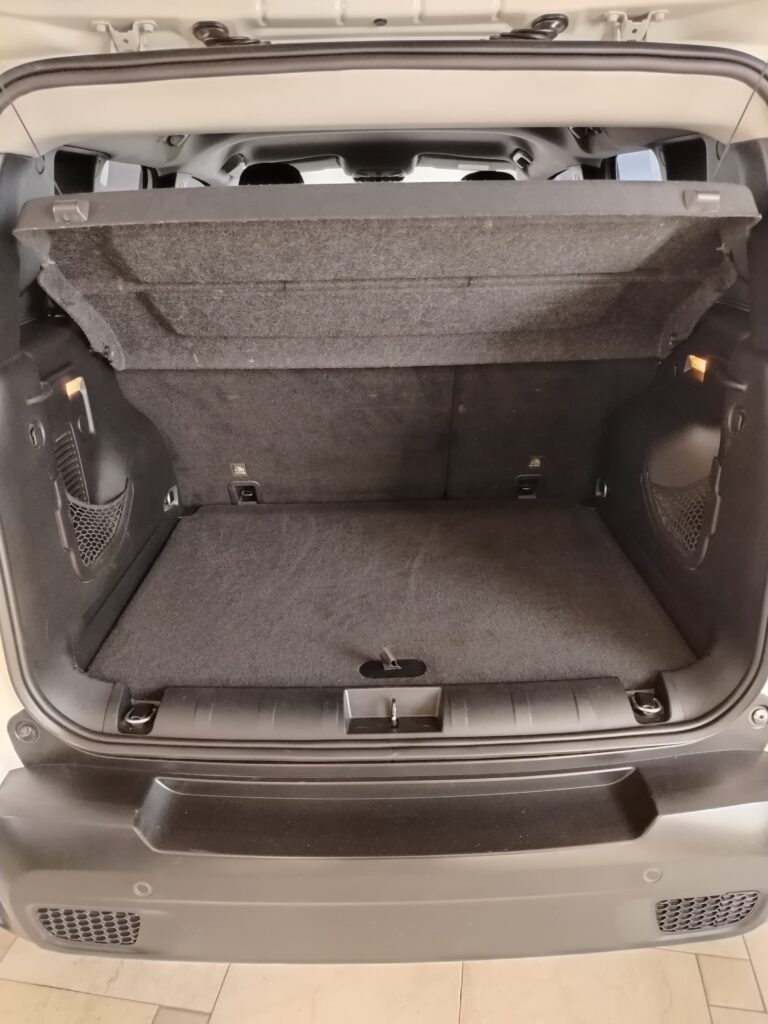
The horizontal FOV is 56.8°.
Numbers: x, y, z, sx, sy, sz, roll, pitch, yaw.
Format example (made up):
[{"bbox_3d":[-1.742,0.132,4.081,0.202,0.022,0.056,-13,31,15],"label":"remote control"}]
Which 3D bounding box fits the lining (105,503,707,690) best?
[{"bbox_3d":[0.011,0.142,1.418,0.983,0.040,0.714,-1,25,0],"label":"lining"}]

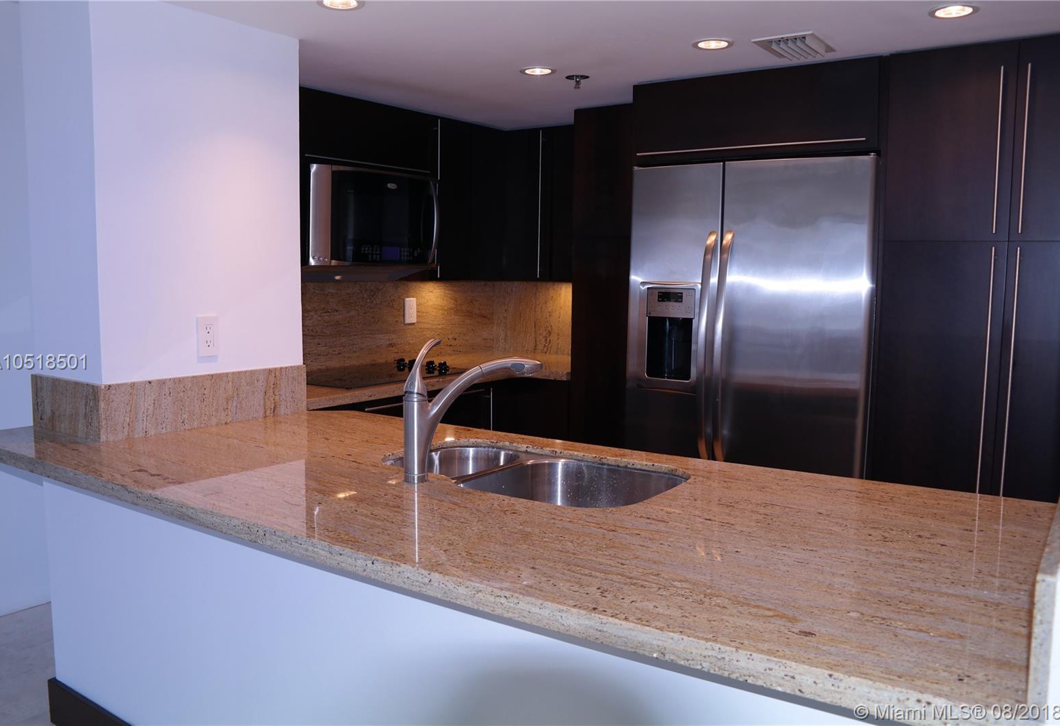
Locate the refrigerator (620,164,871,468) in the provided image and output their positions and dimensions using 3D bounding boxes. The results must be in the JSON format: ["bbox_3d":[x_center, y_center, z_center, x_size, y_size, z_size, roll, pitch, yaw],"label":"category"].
[{"bbox_3d":[0.977,0.129,3.419,0.910,1.790,0.820,4,7,32],"label":"refrigerator"}]

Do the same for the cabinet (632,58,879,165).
[{"bbox_3d":[0.963,-0.938,3.287,0.910,0.310,0.650,4,7,32],"label":"cabinet"}]

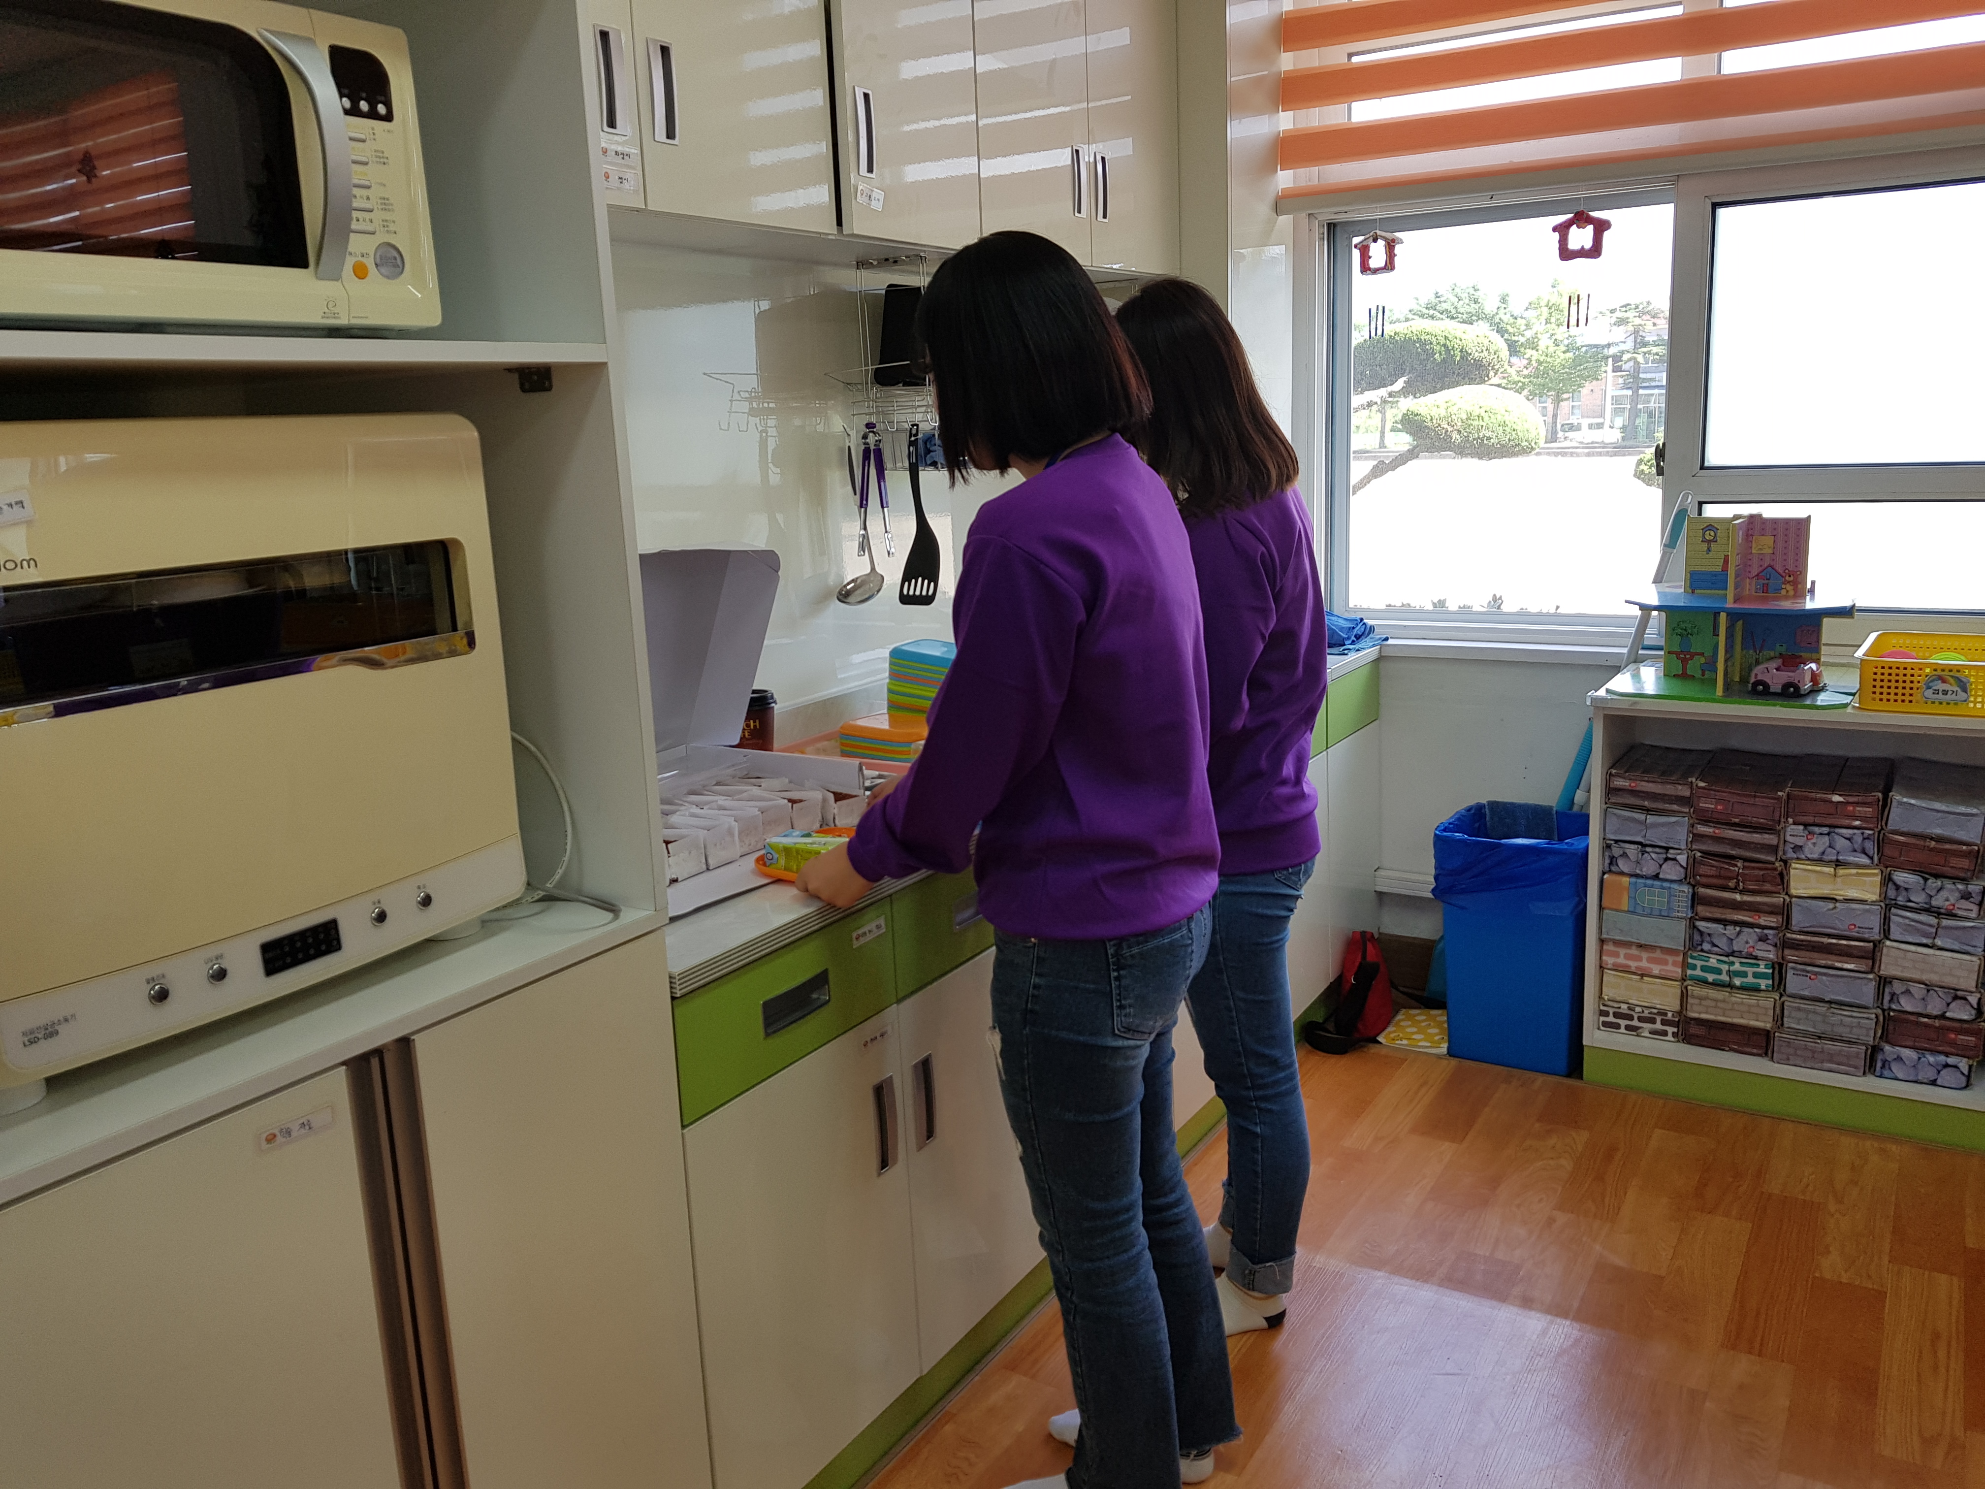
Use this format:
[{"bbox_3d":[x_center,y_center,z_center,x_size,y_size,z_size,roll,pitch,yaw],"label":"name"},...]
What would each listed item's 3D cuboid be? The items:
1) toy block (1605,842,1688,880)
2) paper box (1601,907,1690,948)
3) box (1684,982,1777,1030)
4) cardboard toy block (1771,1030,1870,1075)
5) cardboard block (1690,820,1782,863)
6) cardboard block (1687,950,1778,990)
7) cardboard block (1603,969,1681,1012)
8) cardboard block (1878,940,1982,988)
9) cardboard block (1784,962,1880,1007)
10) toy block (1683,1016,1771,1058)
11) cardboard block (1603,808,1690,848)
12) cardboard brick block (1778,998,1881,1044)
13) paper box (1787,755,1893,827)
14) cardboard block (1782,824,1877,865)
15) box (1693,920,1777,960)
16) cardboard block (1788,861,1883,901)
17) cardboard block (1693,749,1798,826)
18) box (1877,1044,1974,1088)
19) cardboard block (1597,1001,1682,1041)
[{"bbox_3d":[1.406,0.208,3.159,0.155,0.069,0.290,5,14,31],"label":"toy block"},{"bbox_3d":[1.413,0.351,3.189,0.158,0.069,0.290,5,14,31],"label":"paper box"},{"bbox_3d":[1.515,0.479,3.024,0.157,0.067,0.295,5,14,32],"label":"box"},{"bbox_3d":[1.651,0.556,2.949,0.152,0.066,0.300,5,14,32],"label":"cardboard toy block"},{"bbox_3d":[1.493,0.159,2.961,0.153,0.063,0.295,5,14,32],"label":"cardboard block"},{"bbox_3d":[1.558,0.426,3.118,0.155,0.068,0.290,5,14,31],"label":"cardboard block"},{"bbox_3d":[1.385,0.466,3.120,0.152,0.066,0.300,5,14,32],"label":"cardboard block"},{"bbox_3d":[1.779,0.373,2.827,0.153,0.066,0.295,5,14,32],"label":"cardboard block"},{"bbox_3d":[1.686,0.434,2.991,0.152,0.068,0.300,5,14,29],"label":"cardboard block"},{"bbox_3d":[1.566,0.564,3.147,0.154,0.063,0.290,5,14,31],"label":"toy block"},{"bbox_3d":[1.378,0.136,3.099,0.152,0.068,0.300,5,14,29],"label":"cardboard block"},{"bbox_3d":[1.660,0.491,2.933,0.152,0.066,0.300,5,14,32],"label":"cardboard brick block"},{"bbox_3d":[1.674,0.093,2.959,0.157,0.071,0.300,5,14,31],"label":"paper box"},{"bbox_3d":[1.629,0.156,2.879,0.152,0.066,0.300,5,14,32],"label":"cardboard block"},{"bbox_3d":[1.511,0.349,2.995,0.151,0.064,0.295,5,14,32],"label":"box"},{"bbox_3d":[1.639,0.227,2.883,0.150,0.065,0.295,5,14,32],"label":"cardboard block"},{"bbox_3d":[1.517,0.091,3.007,0.152,0.070,0.300,5,14,29],"label":"cardboard block"},{"bbox_3d":[1.799,0.567,2.877,0.152,0.066,0.300,5,14,32],"label":"box"},{"bbox_3d":[1.387,0.529,3.134,0.152,0.066,0.300,5,14,32],"label":"cardboard block"}]

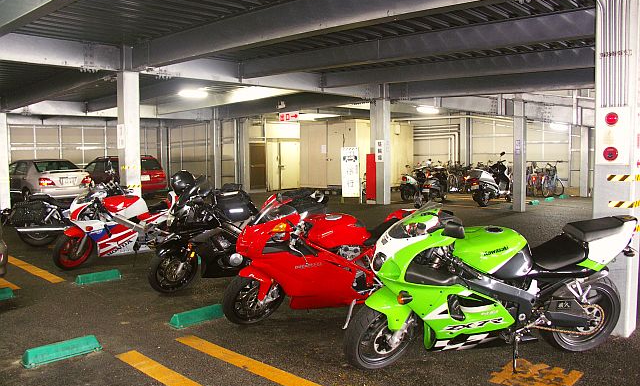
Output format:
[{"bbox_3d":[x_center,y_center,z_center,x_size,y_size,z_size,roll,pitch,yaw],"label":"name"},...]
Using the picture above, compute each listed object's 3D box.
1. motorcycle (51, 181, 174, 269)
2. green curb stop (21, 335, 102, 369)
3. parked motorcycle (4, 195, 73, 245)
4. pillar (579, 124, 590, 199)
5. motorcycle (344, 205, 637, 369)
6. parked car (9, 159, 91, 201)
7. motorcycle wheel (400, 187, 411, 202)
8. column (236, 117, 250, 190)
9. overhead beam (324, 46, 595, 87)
[{"bbox_3d":[-2.635,0.404,7.012,1.980,1.080,0.700,-3,5,-35],"label":"motorcycle"},{"bbox_3d":[-1.820,1.111,3.672,0.510,0.105,0.135,-5,6,-44],"label":"green curb stop"},{"bbox_3d":[-3.930,0.300,8.800,2.250,1.120,0.850,-3,5,-28],"label":"parked motorcycle"},{"bbox_3d":[8.777,-1.045,17.118,0.270,2.350,0.270,3,6,42],"label":"pillar"},{"bbox_3d":[1.109,0.614,3.566,2.060,1.120,0.720,-1,4,-9],"label":"motorcycle"},{"bbox_3d":[-9.670,-0.510,17.660,4.470,1.440,1.700,3,6,41],"label":"parked car"},{"bbox_3d":[2.742,-0.029,16.212,0.130,0.530,0.530,3,6,42],"label":"motorcycle wheel"},{"bbox_3d":[-3.000,-1.540,20.300,0.340,3.000,0.340,3,6,41],"label":"column"},{"bbox_3d":[2.814,-2.437,10.138,7.235,0.344,0.190,6,8,43],"label":"overhead beam"}]

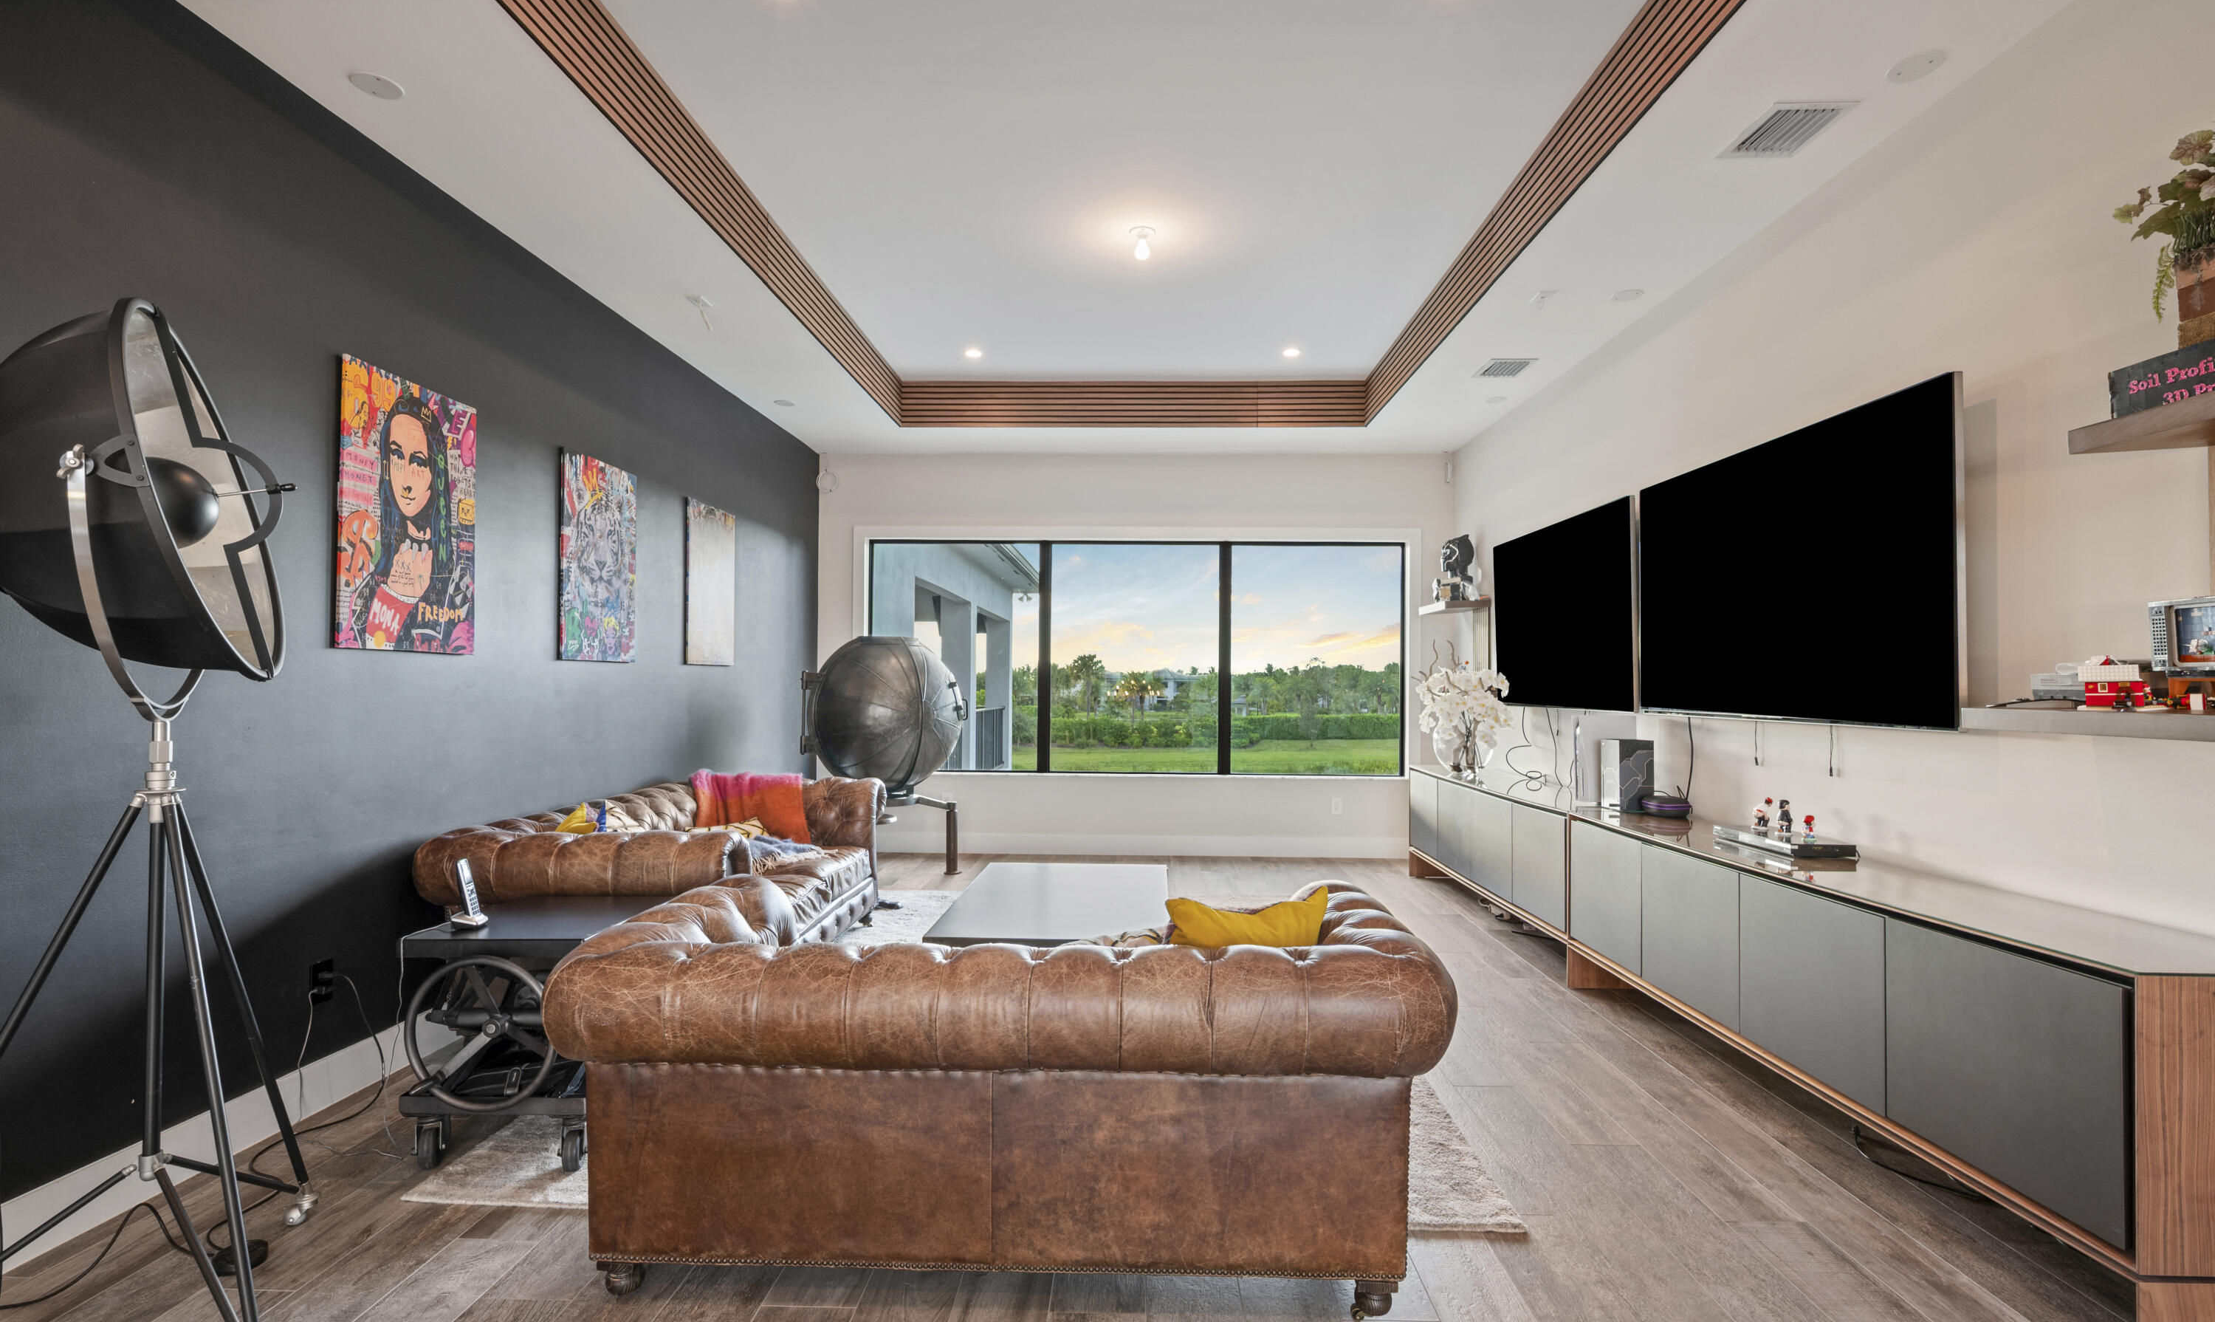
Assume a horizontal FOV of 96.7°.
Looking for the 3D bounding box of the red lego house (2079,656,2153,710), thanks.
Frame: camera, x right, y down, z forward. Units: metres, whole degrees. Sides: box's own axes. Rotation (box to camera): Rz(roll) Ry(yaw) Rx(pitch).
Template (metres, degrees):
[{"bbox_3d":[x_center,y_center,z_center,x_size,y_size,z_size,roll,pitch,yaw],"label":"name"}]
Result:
[{"bbox_3d":[2.296,0.051,2.244,0.112,0.122,0.090,-1,-2,38],"label":"red lego house"}]

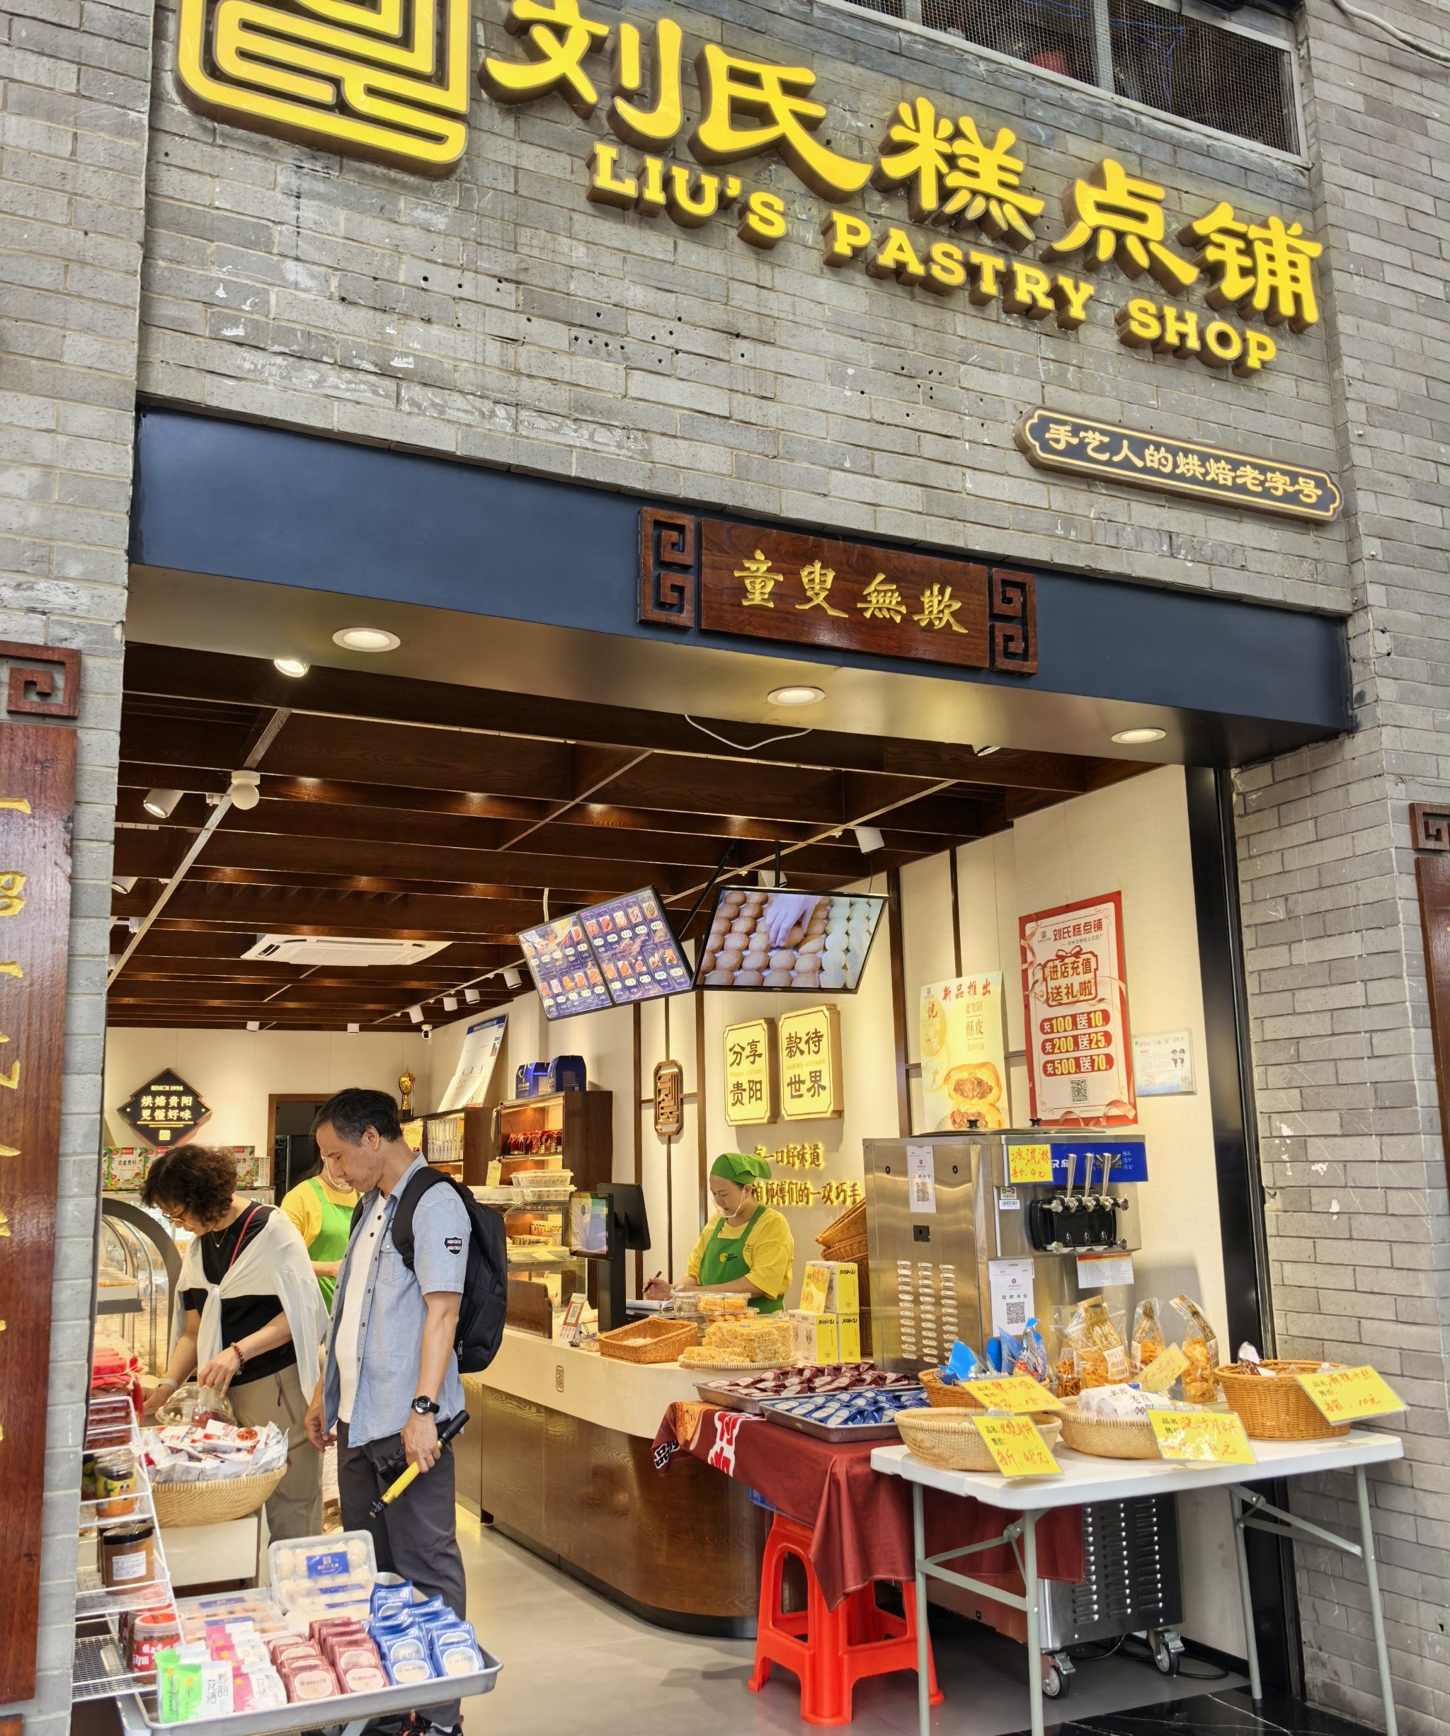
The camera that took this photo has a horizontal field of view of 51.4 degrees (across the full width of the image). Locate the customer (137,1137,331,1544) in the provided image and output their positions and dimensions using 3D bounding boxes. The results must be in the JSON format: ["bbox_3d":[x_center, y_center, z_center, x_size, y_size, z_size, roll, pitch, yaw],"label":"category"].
[{"bbox_3d":[-1.401,1.575,4.285,0.500,1.550,0.450,-11,-15,42],"label":"customer"}]

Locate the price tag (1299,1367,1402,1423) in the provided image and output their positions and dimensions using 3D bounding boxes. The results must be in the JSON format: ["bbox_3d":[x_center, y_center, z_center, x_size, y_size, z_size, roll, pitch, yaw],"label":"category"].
[{"bbox_3d":[1.548,1.300,3.720,0.210,0.005,0.150,-4,27,-15],"label":"price tag"}]

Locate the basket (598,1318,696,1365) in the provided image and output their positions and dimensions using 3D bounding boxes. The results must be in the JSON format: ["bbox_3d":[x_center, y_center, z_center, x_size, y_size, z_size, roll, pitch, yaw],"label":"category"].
[{"bbox_3d":[-0.267,1.650,5.260,0.235,0.115,0.310,5,-13,-29],"label":"basket"}]

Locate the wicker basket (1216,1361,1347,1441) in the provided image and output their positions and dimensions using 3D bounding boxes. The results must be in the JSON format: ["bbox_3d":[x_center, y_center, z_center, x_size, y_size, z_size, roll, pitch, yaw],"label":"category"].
[{"bbox_3d":[1.491,1.400,3.958,0.410,0.155,0.300,4,-12,-25],"label":"wicker basket"}]

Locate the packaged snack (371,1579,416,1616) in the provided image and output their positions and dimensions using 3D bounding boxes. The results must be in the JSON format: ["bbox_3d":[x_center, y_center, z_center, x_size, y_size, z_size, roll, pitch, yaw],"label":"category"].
[{"bbox_3d":[-0.663,1.475,3.014,0.082,0.105,0.030,4,-42,-25],"label":"packaged snack"}]

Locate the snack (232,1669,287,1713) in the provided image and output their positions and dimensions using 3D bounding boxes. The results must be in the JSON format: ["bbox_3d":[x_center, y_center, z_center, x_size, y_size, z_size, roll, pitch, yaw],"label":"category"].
[{"bbox_3d":[-0.809,1.432,2.628,0.091,0.088,0.030,4,-47,-25],"label":"snack"}]

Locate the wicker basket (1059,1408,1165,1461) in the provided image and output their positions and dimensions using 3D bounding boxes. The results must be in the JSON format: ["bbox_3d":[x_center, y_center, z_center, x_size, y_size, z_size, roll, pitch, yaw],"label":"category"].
[{"bbox_3d":[1.036,1.429,3.854,0.410,0.105,0.350,4,-12,-24],"label":"wicker basket"}]

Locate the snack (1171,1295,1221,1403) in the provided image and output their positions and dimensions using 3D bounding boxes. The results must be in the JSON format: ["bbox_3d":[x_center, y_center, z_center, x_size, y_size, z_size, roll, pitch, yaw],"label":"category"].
[{"bbox_3d":[1.355,1.383,4.336,0.110,0.285,0.080,3,-12,-21],"label":"snack"}]

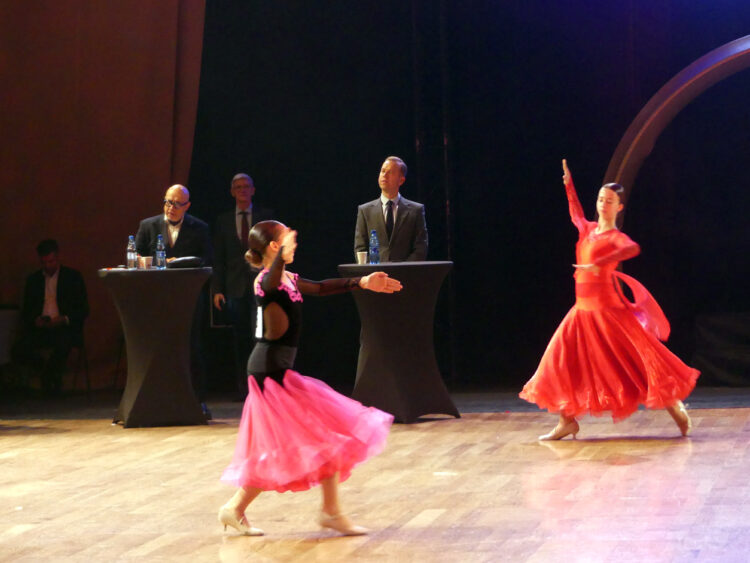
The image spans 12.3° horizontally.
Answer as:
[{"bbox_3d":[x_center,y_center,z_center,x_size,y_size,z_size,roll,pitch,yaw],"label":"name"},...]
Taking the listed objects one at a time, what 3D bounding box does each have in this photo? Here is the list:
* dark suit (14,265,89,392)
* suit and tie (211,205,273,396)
[{"bbox_3d":[-2.589,0.376,27.750,0.590,1.030,0.700,-1,2,10],"label":"dark suit"},{"bbox_3d":[-1.024,0.148,27.000,0.510,1.480,0.340,-1,2,3],"label":"suit and tie"}]

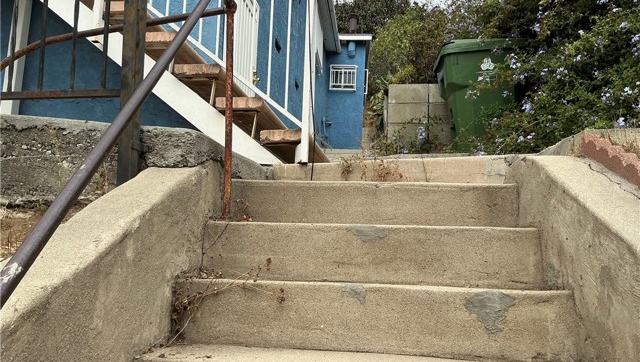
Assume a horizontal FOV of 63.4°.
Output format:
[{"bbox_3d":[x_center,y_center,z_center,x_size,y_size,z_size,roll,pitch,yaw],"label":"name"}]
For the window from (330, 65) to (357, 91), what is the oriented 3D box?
[{"bbox_3d":[0.577,-2.495,12.600,0.640,0.620,0.110,2,-3,5],"label":"window"}]

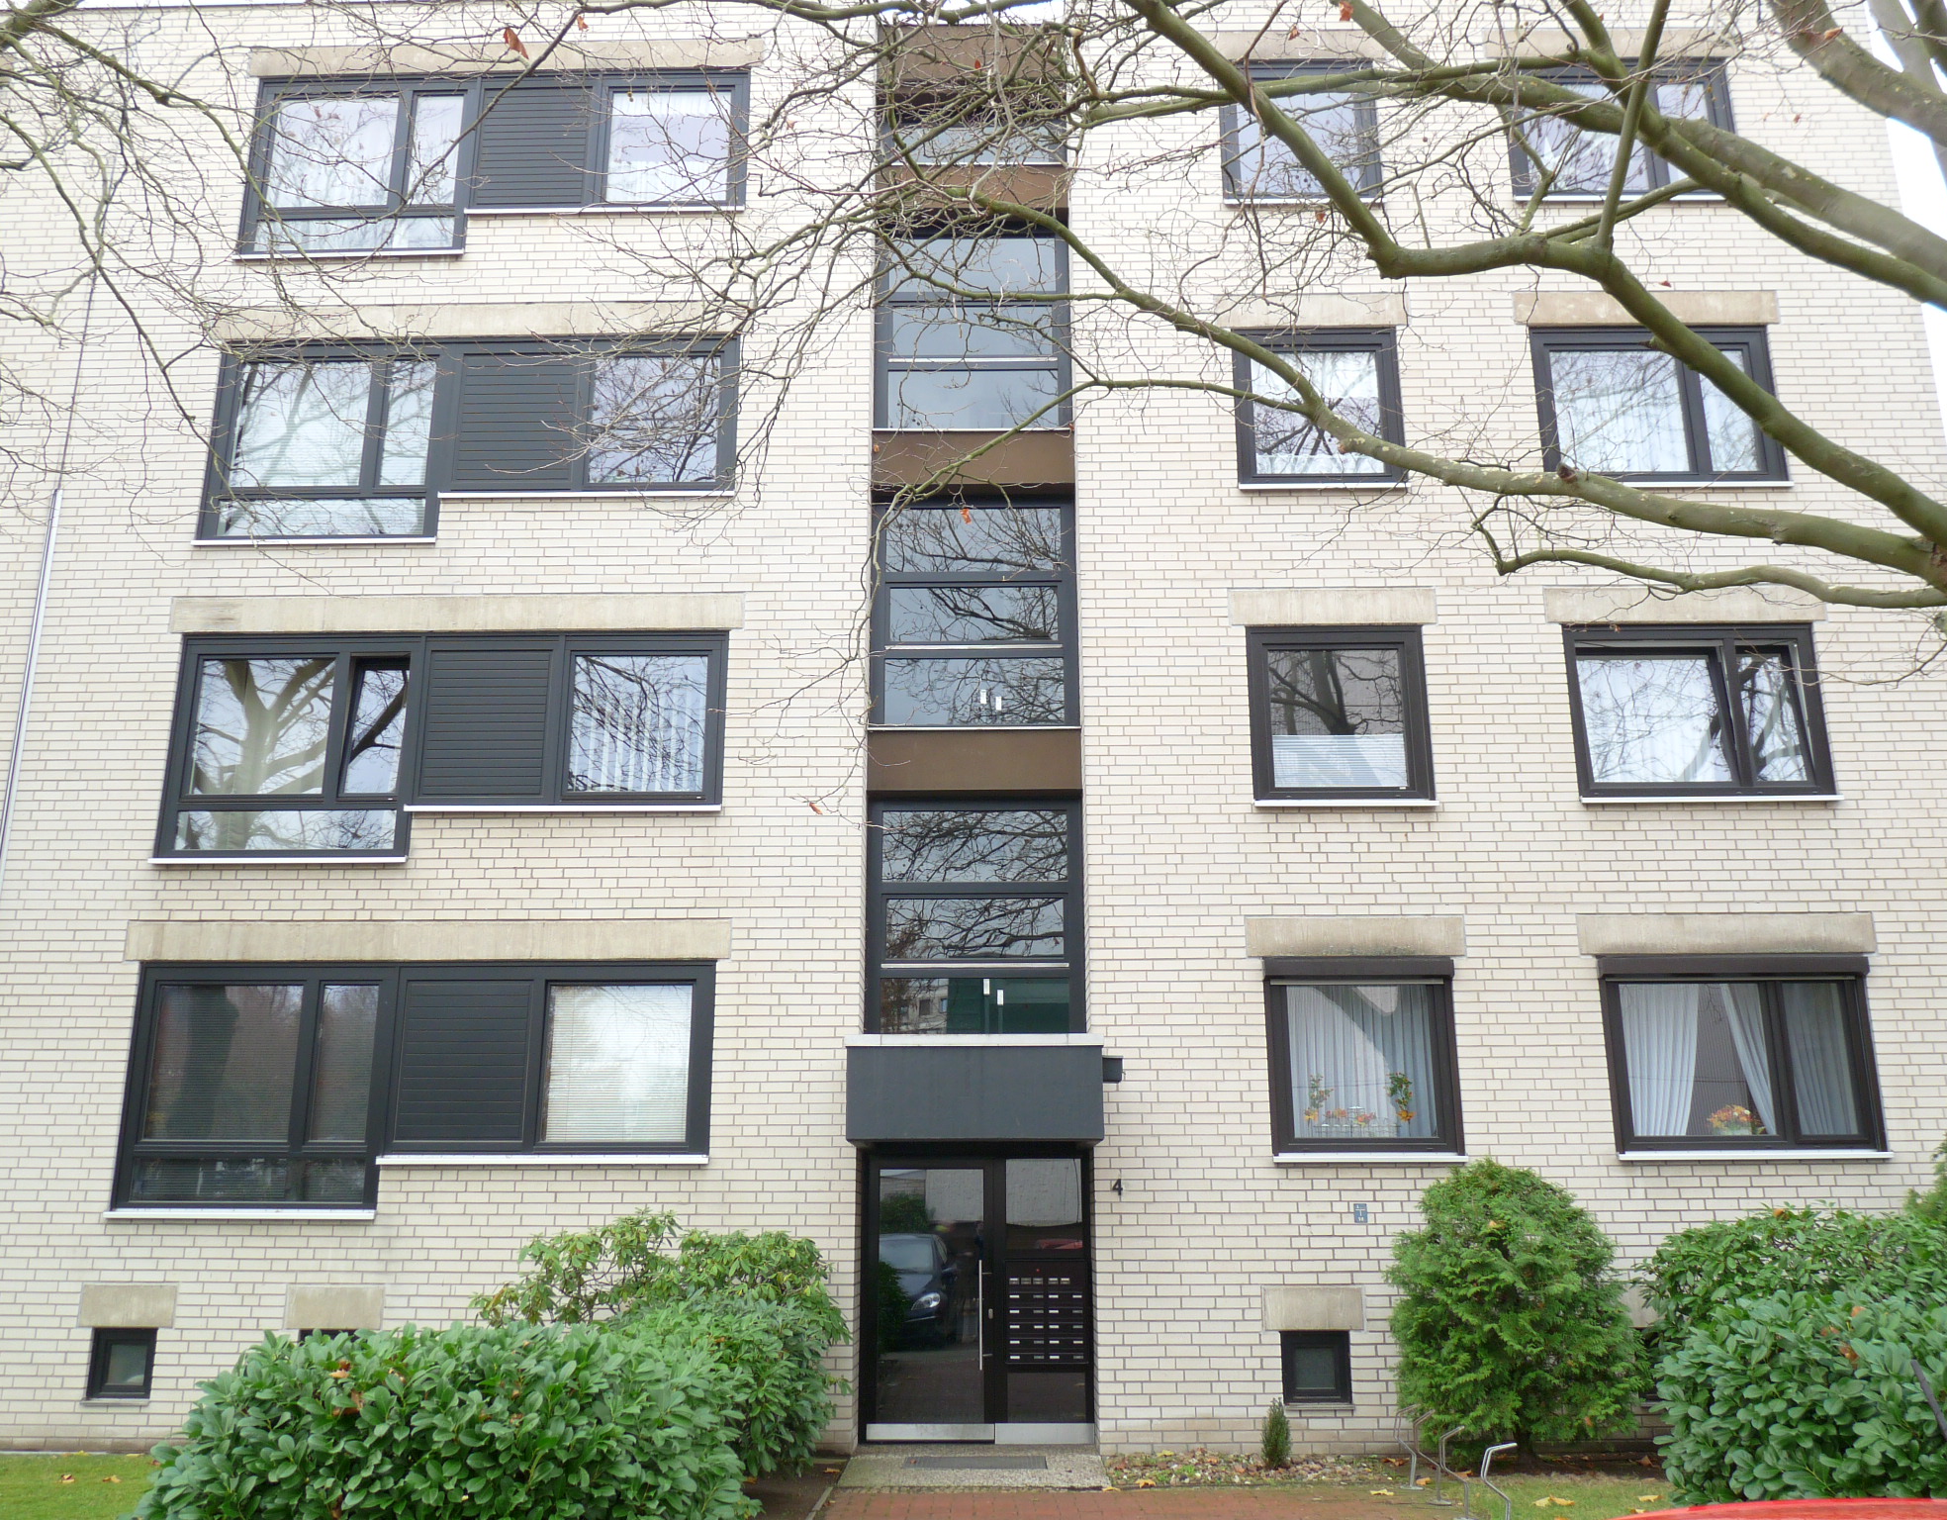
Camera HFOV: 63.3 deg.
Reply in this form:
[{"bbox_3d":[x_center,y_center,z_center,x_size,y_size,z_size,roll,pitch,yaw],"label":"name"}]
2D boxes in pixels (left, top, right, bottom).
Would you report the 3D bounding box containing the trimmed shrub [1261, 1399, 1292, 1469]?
[{"bbox_3d":[2.090,4.642,10.899,0.218,0.442,0.240,0,-15,1],"label":"trimmed shrub"}]

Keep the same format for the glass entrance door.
[{"bbox_3d":[0.030,4.150,12.282,1.787,2.143,0.120,0,-15,1],"label":"glass entrance door"}]

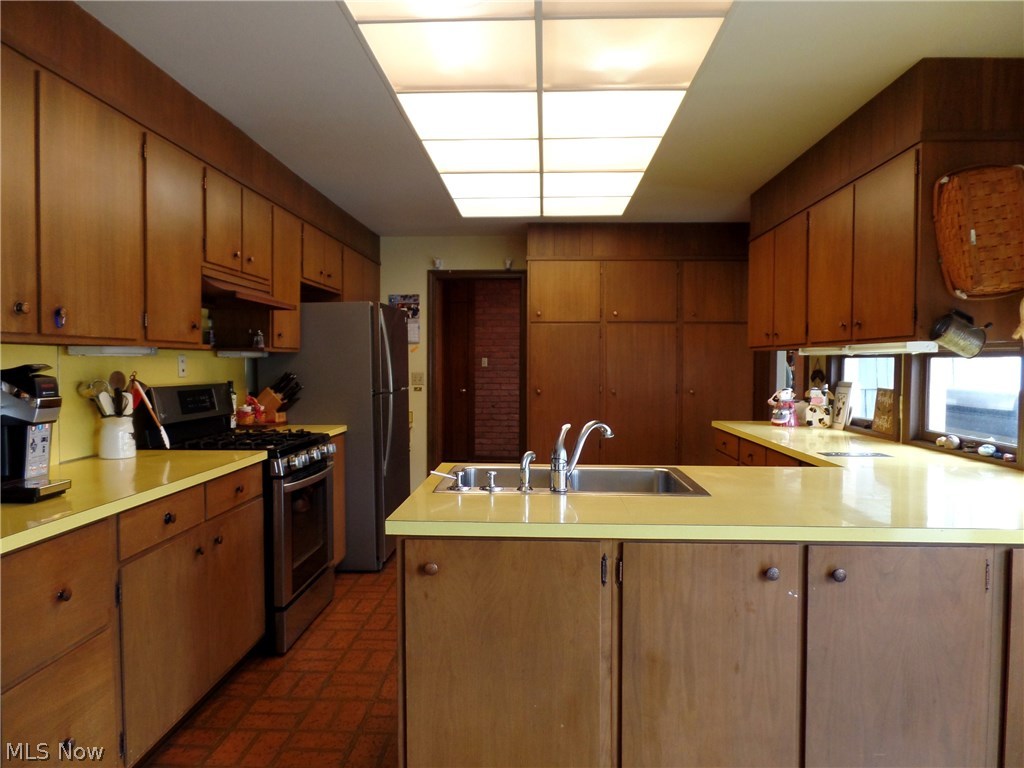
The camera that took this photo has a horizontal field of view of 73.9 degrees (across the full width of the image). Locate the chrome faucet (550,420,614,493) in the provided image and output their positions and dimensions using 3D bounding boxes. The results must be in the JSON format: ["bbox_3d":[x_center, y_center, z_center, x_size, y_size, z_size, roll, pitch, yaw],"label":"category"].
[{"bbox_3d":[0.223,0.220,2.161,0.250,0.212,0.060,-1,2,-37],"label":"chrome faucet"}]

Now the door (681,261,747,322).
[{"bbox_3d":[1.659,-0.748,5.507,0.553,0.492,0.025,0,2,3],"label":"door"}]

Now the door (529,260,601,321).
[{"bbox_3d":[0.443,-0.769,5.668,0.588,0.510,0.028,0,2,3],"label":"door"}]

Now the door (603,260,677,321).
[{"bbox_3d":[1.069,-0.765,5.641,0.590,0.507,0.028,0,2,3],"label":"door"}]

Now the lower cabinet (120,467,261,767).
[{"bbox_3d":[-1.427,0.747,2.517,0.620,0.795,1.020,0,2,3],"label":"lower cabinet"}]

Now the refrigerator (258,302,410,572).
[{"bbox_3d":[-1.151,0.323,4.607,0.820,1.670,0.795,0,2,3],"label":"refrigerator"}]

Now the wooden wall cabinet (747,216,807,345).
[{"bbox_3d":[1.767,-0.575,4.063,0.380,0.720,1.050,0,2,3],"label":"wooden wall cabinet"}]

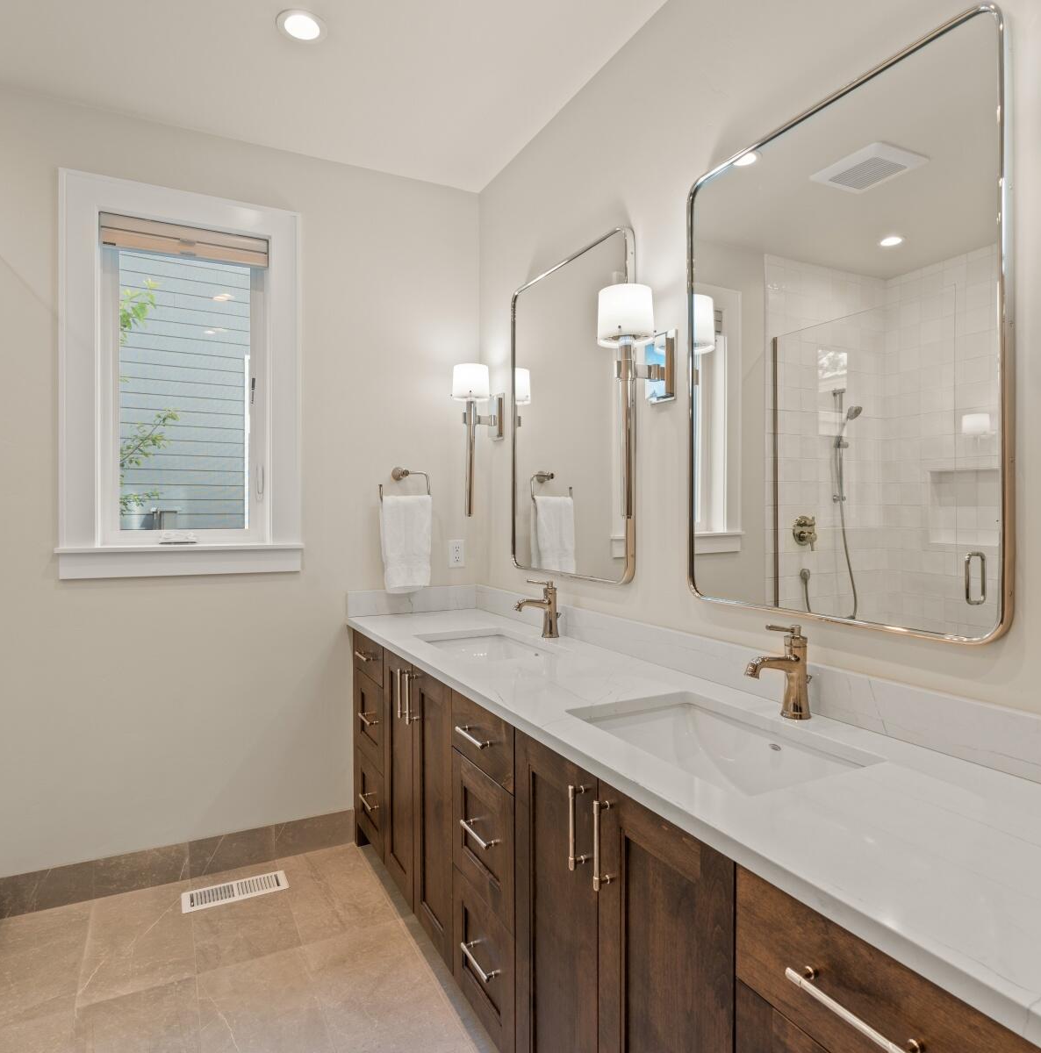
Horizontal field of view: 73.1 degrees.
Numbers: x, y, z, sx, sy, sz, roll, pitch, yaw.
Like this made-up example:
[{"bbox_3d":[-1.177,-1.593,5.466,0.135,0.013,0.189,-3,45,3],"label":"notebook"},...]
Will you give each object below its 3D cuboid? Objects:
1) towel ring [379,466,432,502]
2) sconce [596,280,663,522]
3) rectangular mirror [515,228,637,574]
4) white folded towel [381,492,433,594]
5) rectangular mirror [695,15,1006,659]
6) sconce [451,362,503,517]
[{"bbox_3d":[-0.479,-0.165,2.853,0.215,0.156,0.109,0,1,-27],"label":"towel ring"},{"bbox_3d":[0.302,-0.320,1.865,0.201,0.596,0.154,0,1,-27],"label":"sconce"},{"bbox_3d":[0.150,-0.352,2.355,0.033,1.031,0.755,0,1,-27],"label":"rectangular mirror"},{"bbox_3d":[-0.458,0.074,2.813,0.210,0.399,0.100,0,1,-27],"label":"white folded towel"},{"bbox_3d":[0.607,-0.329,1.444,0.033,1.038,0.751,0,1,-27],"label":"rectangular mirror"},{"bbox_3d":[-0.178,-0.335,2.820,0.201,0.596,0.154,0,1,-27],"label":"sconce"}]

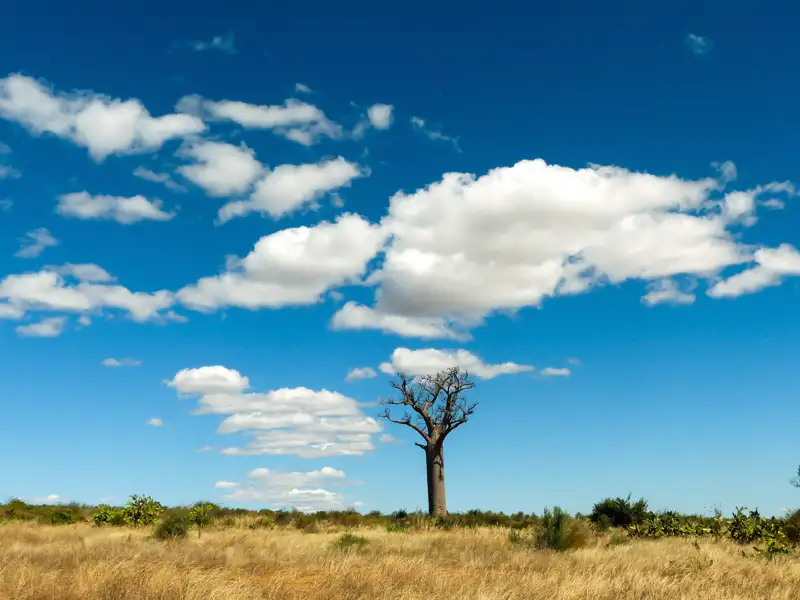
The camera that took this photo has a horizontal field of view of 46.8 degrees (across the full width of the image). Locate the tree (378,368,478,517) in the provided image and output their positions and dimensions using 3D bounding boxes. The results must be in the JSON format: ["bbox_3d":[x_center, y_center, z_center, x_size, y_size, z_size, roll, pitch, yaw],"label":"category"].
[{"bbox_3d":[2.231,11.047,72.376,7.510,11.800,6.760,0,-13,0],"label":"tree"}]

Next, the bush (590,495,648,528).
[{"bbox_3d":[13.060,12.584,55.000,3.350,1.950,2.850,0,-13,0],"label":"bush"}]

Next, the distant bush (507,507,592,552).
[{"bbox_3d":[5.014,7.696,31.000,2.670,1.490,2.270,0,-13,0],"label":"distant bush"}]

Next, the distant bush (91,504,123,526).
[{"bbox_3d":[-17.565,12.939,55.512,1.800,1.290,1.620,0,-13,0],"label":"distant bush"}]

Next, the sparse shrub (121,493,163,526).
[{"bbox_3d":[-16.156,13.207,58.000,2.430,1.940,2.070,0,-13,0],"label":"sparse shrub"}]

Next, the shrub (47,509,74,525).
[{"bbox_3d":[-27.464,17.565,75.000,2.050,1.250,1.740,0,-13,0],"label":"shrub"}]

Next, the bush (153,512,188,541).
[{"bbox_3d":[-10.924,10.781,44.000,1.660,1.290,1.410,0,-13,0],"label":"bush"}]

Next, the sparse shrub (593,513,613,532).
[{"bbox_3d":[10.010,10.998,45.697,0.990,0.960,0.890,0,-13,0],"label":"sparse shrub"}]

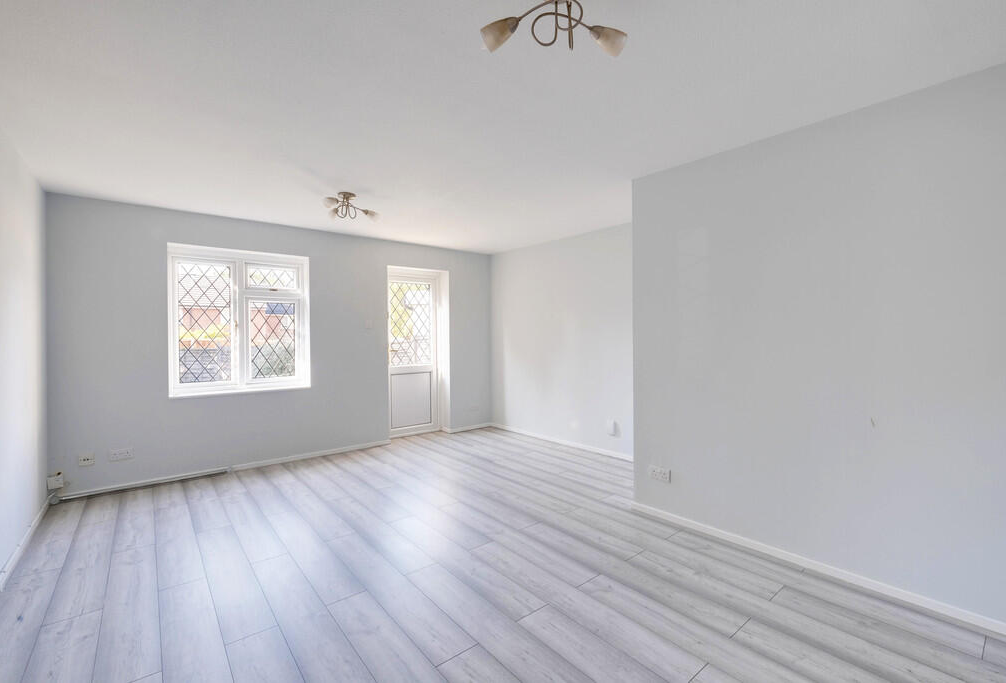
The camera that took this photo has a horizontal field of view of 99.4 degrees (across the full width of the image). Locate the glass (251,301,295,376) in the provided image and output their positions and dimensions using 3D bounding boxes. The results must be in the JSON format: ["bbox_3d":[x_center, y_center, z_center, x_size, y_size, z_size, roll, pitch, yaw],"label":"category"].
[{"bbox_3d":[-2.316,-0.014,4.307,0.412,0.763,0.025,-1,1,-40],"label":"glass"}]

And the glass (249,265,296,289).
[{"bbox_3d":[-2.316,-0.636,4.303,0.436,0.203,0.025,-1,1,-40],"label":"glass"}]

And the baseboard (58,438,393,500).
[{"bbox_3d":[-2.310,1.172,4.049,2.661,0.056,0.020,-1,1,-40],"label":"baseboard"}]

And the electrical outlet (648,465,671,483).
[{"bbox_3d":[1.059,0.903,2.904,0.014,0.088,0.150,-1,1,-40],"label":"electrical outlet"}]

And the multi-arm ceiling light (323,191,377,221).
[{"bbox_3d":[-1.169,-1.029,3.274,0.410,0.190,0.410,-1,1,-20],"label":"multi-arm ceiling light"}]

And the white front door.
[{"bbox_3d":[-1.148,0.180,5.329,0.726,1.970,0.060,-1,1,-40],"label":"white front door"}]

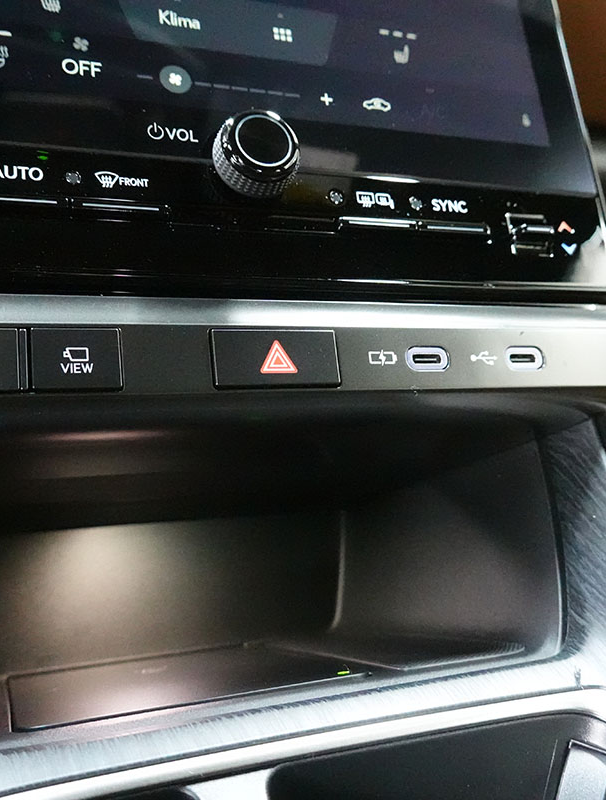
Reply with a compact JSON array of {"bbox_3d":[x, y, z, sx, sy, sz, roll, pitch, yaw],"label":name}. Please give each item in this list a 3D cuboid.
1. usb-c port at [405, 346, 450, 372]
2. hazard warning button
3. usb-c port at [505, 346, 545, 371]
[{"bbox_3d":[0.032,-0.010,0.213,0.013,0.007,0.007,-2,-13,-23],"label":"usb-c port"},{"bbox_3d":[-0.007,-0.010,0.195,0.033,0.015,0.007,-2,-13,-23],"label":"hazard warning button"},{"bbox_3d":[0.061,-0.011,0.225,0.013,0.007,0.007,-2,-13,-23],"label":"usb-c port"}]

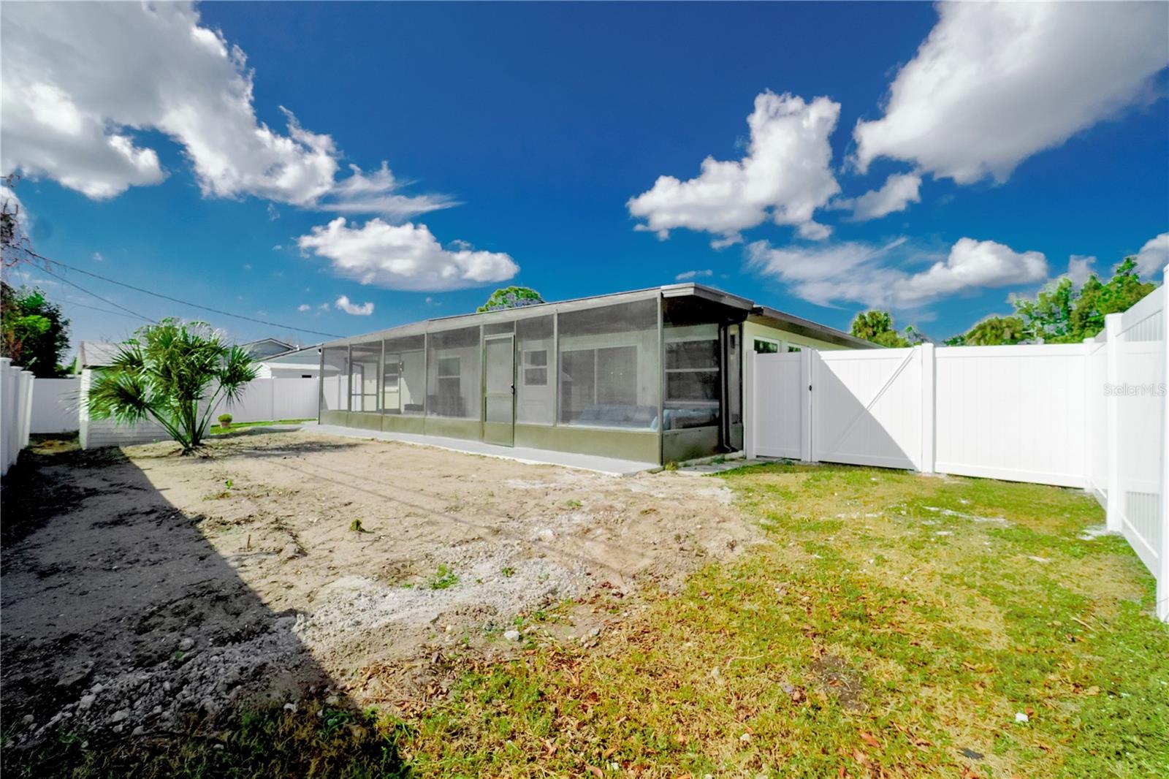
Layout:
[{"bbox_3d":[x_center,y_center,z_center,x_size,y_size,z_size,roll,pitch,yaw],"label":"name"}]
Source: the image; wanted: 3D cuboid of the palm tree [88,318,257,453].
[{"bbox_3d":[-8.500,-0.070,10.250,2.900,2.850,2.800,0,0,-40],"label":"palm tree"}]

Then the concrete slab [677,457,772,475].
[{"bbox_3d":[2.236,1.220,7.620,0.620,0.100,1.950,0,0,41],"label":"concrete slab"}]

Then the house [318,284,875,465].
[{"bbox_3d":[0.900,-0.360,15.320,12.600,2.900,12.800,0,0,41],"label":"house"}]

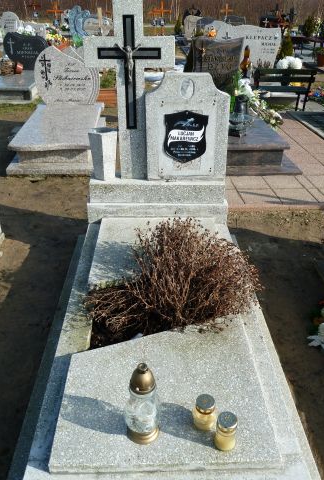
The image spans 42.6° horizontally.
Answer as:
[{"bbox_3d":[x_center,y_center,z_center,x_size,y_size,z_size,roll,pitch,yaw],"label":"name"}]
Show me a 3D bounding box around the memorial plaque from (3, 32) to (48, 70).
[{"bbox_3d":[-2.708,-3.810,8.419,0.930,0.700,0.120,-2,31,-5],"label":"memorial plaque"}]

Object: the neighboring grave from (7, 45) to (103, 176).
[{"bbox_3d":[-1.209,-1.607,4.851,0.860,1.030,1.960,-2,31,-5],"label":"neighboring grave"}]

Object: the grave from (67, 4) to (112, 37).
[{"bbox_3d":[-2.099,-6.357,12.300,1.280,1.060,0.160,-3,30,-4],"label":"grave"}]

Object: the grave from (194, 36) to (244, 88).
[{"bbox_3d":[0.720,-2.233,5.526,0.660,0.830,0.140,-2,31,-5],"label":"grave"}]

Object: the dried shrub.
[{"bbox_3d":[0.040,0.136,2.061,0.770,0.410,0.660,0,31,-2],"label":"dried shrub"}]

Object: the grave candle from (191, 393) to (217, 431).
[{"bbox_3d":[0.153,0.618,1.509,0.082,0.118,0.082,0,31,-2],"label":"grave candle"}]

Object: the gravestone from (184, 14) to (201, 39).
[{"bbox_3d":[0.900,-6.075,11.976,0.580,0.712,0.150,-2,31,-5],"label":"gravestone"}]

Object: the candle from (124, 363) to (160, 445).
[{"bbox_3d":[-0.064,0.540,1.418,0.115,0.340,0.115,0,31,-2],"label":"candle"}]

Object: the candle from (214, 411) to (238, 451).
[{"bbox_3d":[0.219,0.652,1.435,0.072,0.137,0.072,0,31,-2],"label":"candle"}]

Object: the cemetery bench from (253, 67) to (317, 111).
[{"bbox_3d":[1.700,-2.157,6.101,0.880,0.740,0.480,1,31,0],"label":"cemetery bench"}]

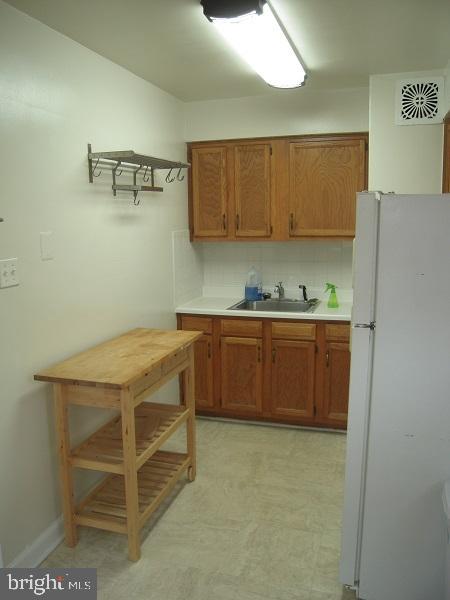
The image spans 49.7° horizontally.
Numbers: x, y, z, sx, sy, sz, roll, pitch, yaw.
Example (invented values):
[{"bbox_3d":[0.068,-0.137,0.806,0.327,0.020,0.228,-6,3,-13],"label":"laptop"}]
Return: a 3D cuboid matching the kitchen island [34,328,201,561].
[{"bbox_3d":[-0.471,0.708,2.593,0.430,0.900,1.000,2,10,17],"label":"kitchen island"}]

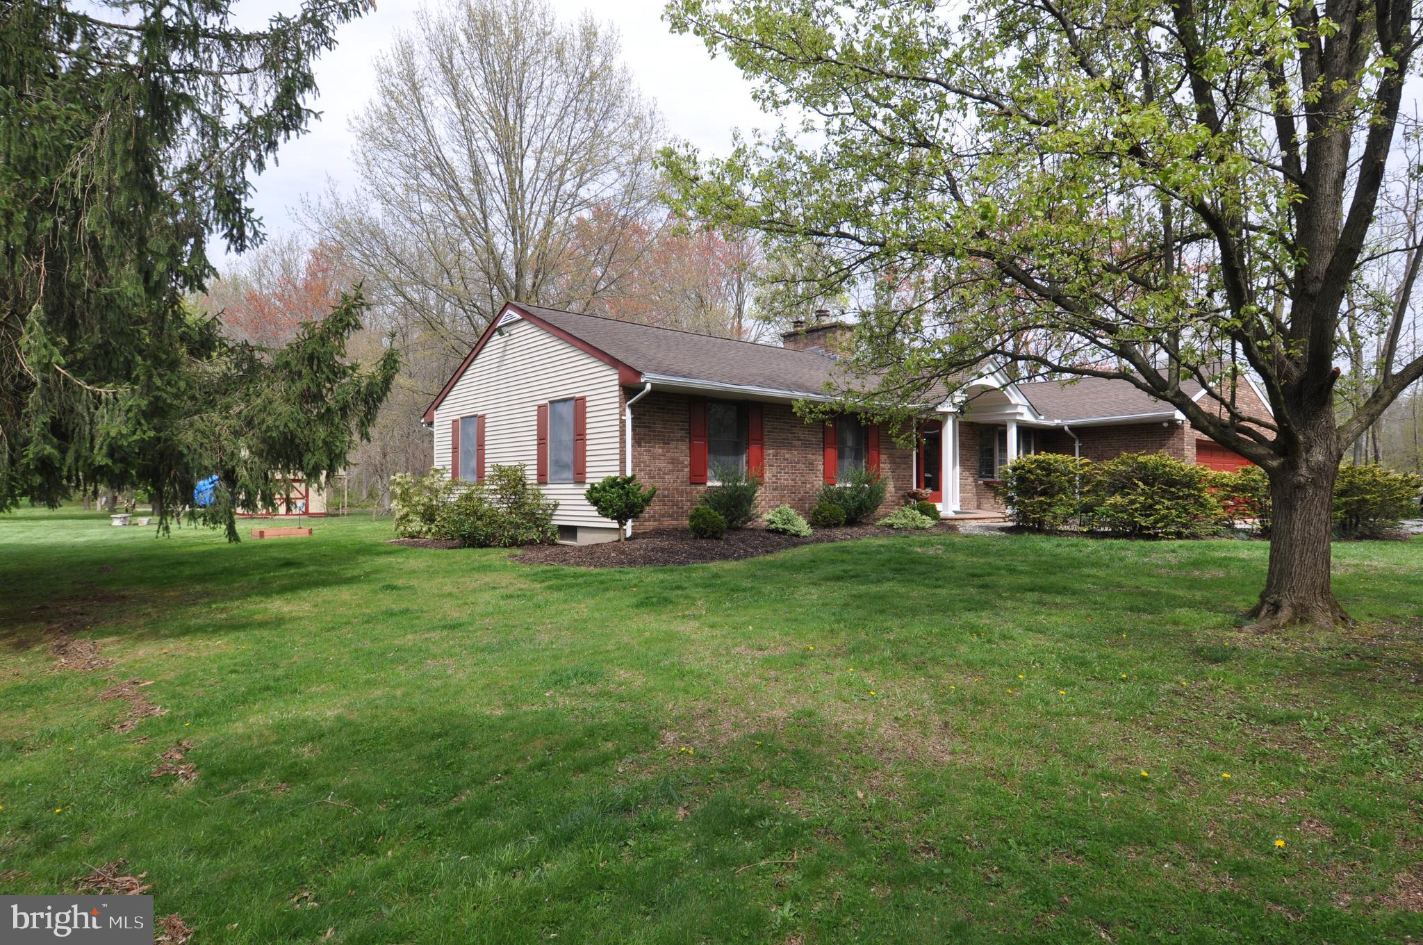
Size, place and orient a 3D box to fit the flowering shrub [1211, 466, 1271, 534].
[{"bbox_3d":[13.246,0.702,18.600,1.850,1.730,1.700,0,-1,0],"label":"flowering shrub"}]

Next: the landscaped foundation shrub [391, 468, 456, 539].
[{"bbox_3d":[-6.628,0.721,17.300,1.550,1.600,1.500,0,-1,0],"label":"landscaped foundation shrub"}]

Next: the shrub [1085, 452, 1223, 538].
[{"bbox_3d":[10.441,0.550,17.700,3.000,2.000,2.400,0,-1,0],"label":"shrub"}]

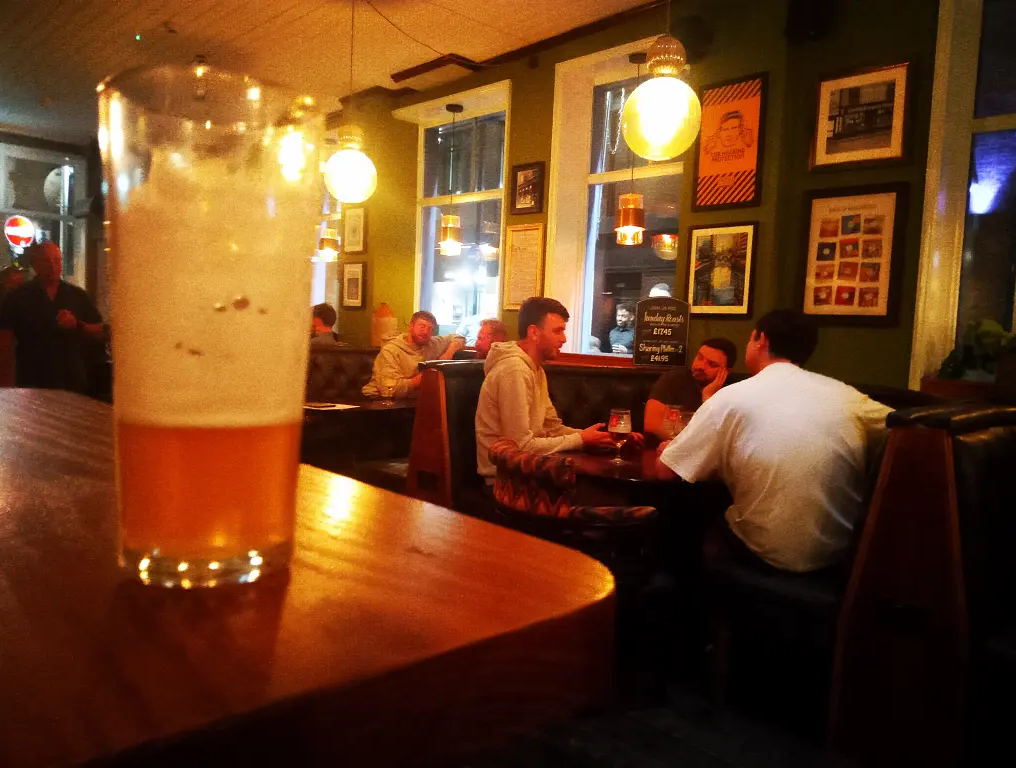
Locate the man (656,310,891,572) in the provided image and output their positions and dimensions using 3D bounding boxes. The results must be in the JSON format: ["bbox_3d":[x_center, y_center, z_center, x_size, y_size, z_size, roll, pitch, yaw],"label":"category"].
[{"bbox_3d":[0.830,0.409,2.830,0.700,1.270,0.760,2,3,-12],"label":"man"}]

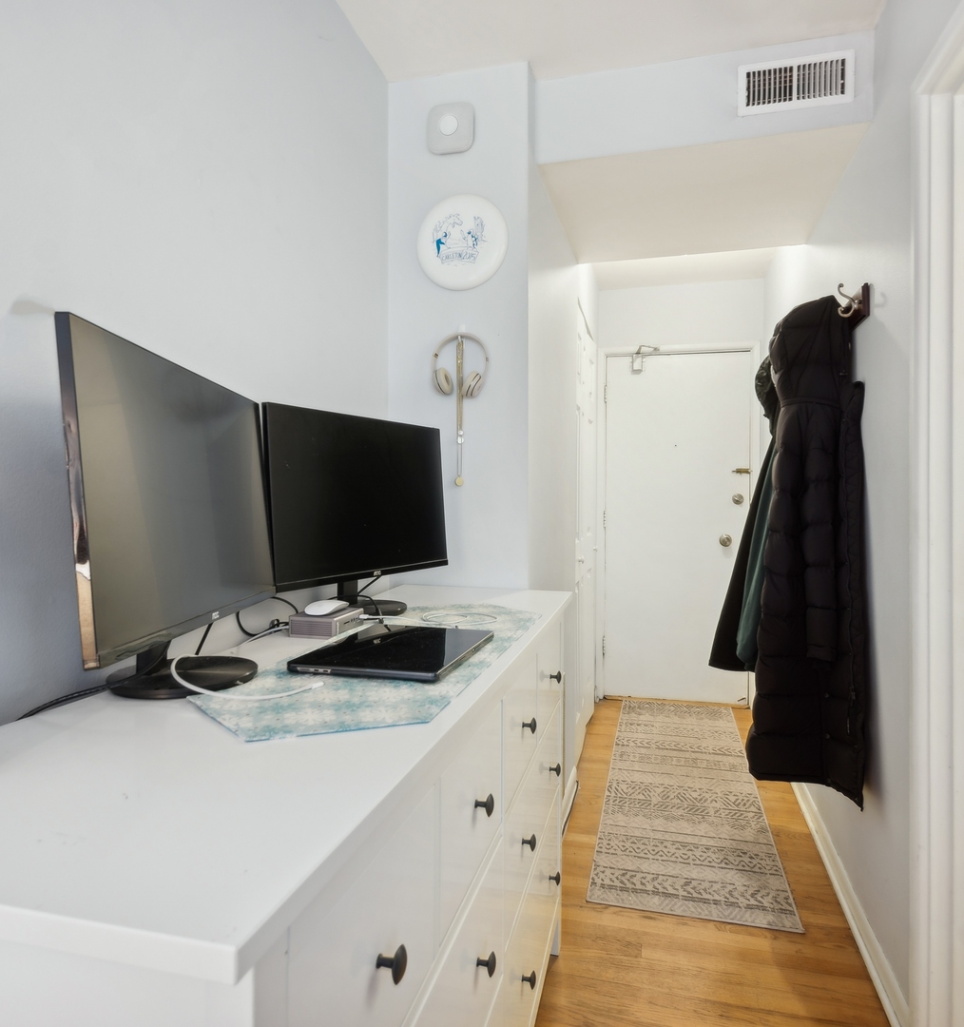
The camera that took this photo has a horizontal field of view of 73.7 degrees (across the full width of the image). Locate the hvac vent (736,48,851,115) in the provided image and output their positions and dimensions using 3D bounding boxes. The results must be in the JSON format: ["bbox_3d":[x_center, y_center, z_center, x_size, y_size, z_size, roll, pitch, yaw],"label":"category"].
[{"bbox_3d":[0.849,-1.158,1.733,0.292,0.142,0.020,0,1,15],"label":"hvac vent"}]

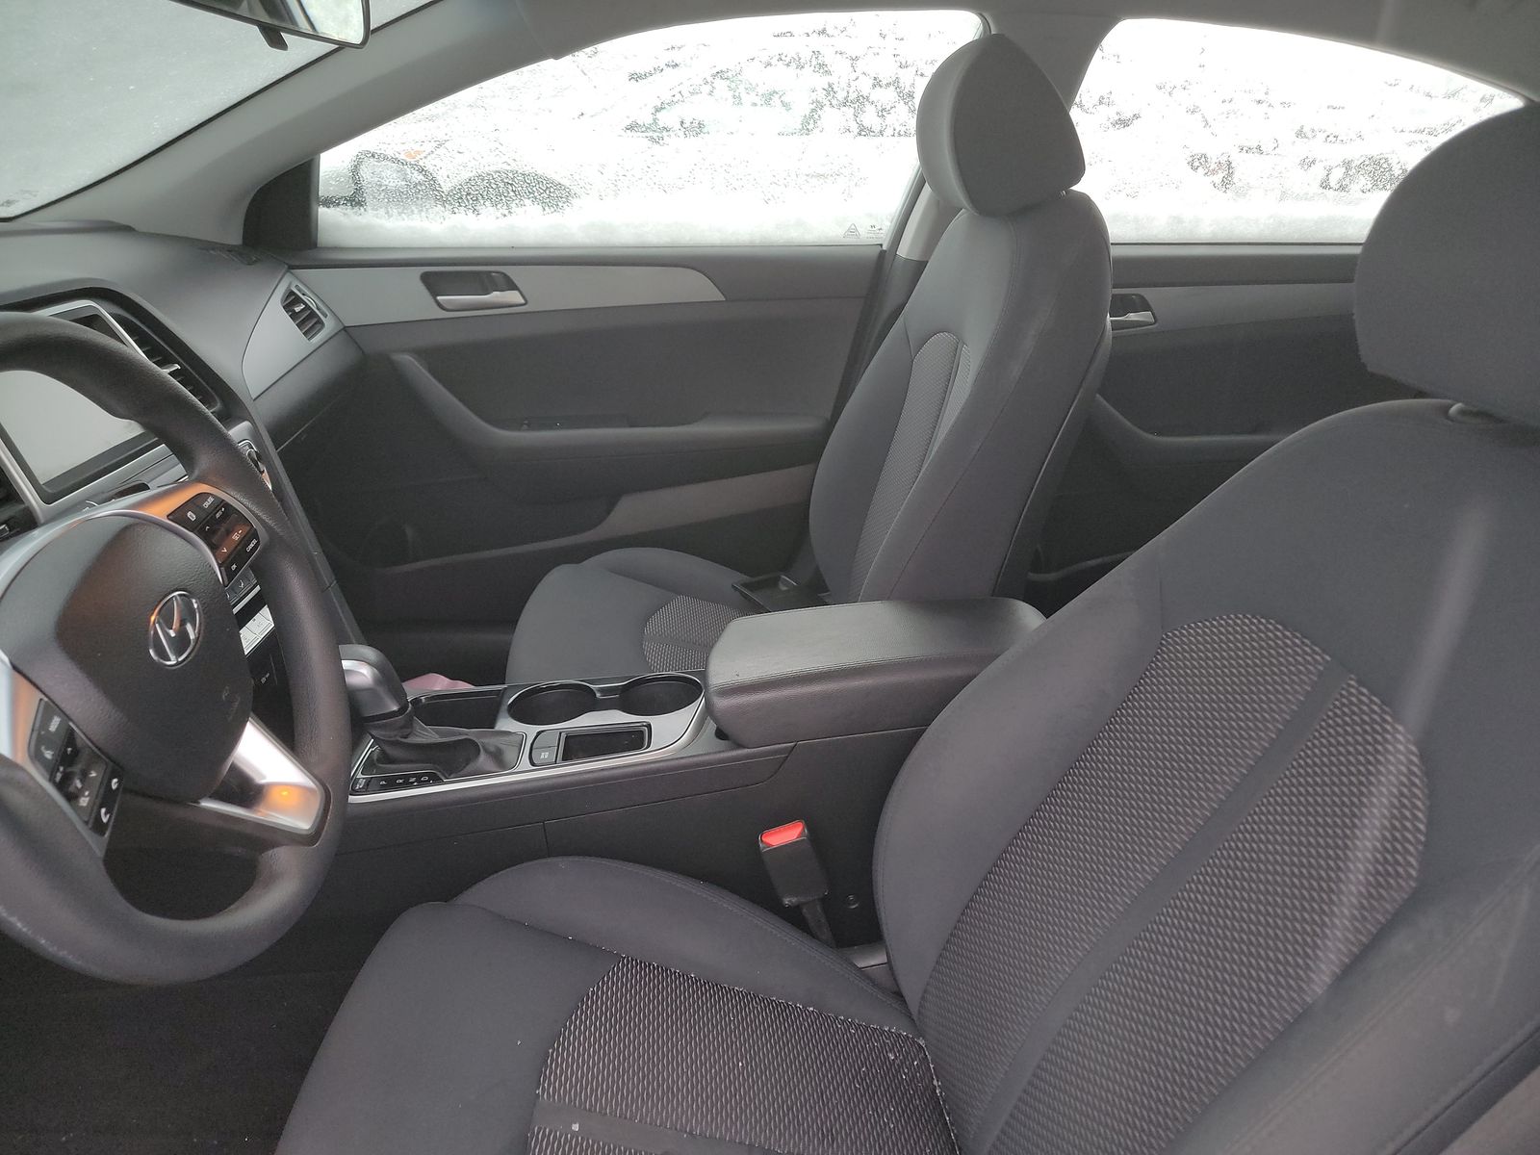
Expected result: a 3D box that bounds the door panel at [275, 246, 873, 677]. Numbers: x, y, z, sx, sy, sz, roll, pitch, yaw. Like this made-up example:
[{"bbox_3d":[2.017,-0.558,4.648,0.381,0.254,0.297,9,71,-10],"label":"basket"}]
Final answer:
[{"bbox_3d":[-0.325,-0.192,1.697,0.990,0.640,0.150,0,22,-1],"label":"door panel"}]

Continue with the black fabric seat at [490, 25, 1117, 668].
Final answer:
[{"bbox_3d":[0.025,-0.150,1.347,0.740,0.970,0.530,0,22,-1],"label":"black fabric seat"}]

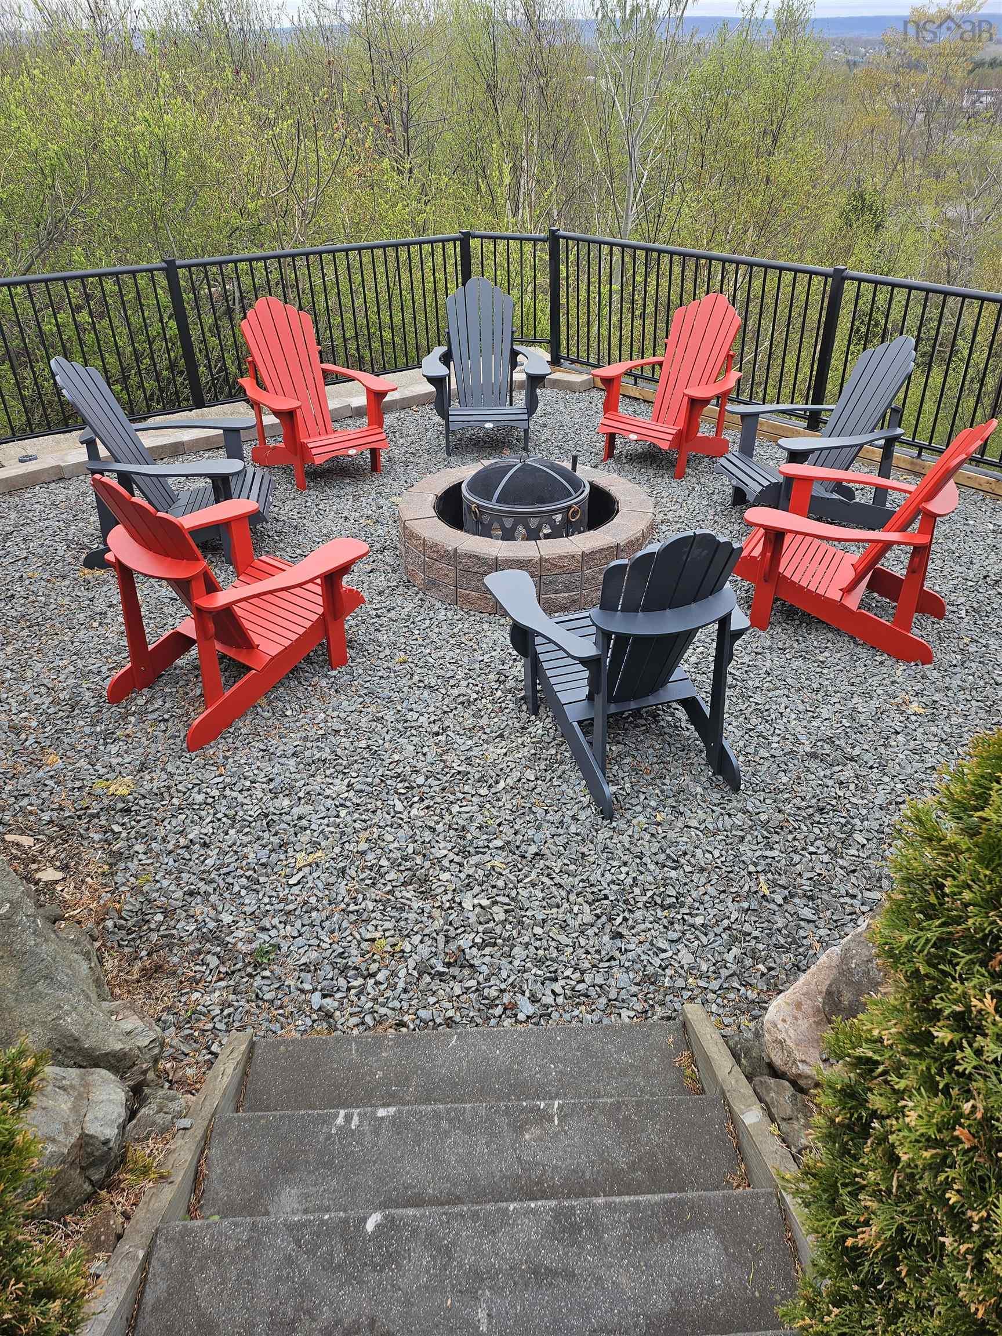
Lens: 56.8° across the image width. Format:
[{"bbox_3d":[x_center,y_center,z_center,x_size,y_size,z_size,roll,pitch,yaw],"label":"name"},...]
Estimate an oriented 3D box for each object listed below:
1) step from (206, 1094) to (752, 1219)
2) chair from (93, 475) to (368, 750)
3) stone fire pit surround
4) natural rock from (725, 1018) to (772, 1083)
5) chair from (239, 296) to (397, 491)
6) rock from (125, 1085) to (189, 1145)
[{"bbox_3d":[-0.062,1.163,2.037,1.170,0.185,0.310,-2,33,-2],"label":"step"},{"bbox_3d":[-1.091,-0.404,3.723,0.840,1.030,0.970,22,39,30],"label":"chair"},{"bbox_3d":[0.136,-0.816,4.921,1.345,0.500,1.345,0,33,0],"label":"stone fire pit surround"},{"bbox_3d":[0.636,0.983,2.388,0.160,0.140,0.180,-1,34,1],"label":"natural rock"},{"bbox_3d":[-1.220,-1.752,5.906,0.840,1.030,0.970,-23,39,-31],"label":"chair"},{"bbox_3d":[-0.790,1.028,2.129,0.165,0.120,0.150,0,33,0],"label":"rock"}]

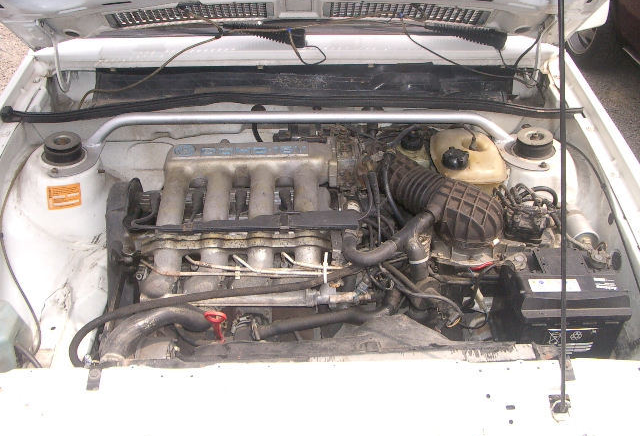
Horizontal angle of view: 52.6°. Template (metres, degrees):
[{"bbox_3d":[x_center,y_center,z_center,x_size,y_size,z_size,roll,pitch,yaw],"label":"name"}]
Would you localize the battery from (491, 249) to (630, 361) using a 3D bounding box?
[{"bbox_3d":[0.480,0.186,1.348,0.207,0.190,0.175,-1,38,-1],"label":"battery"}]

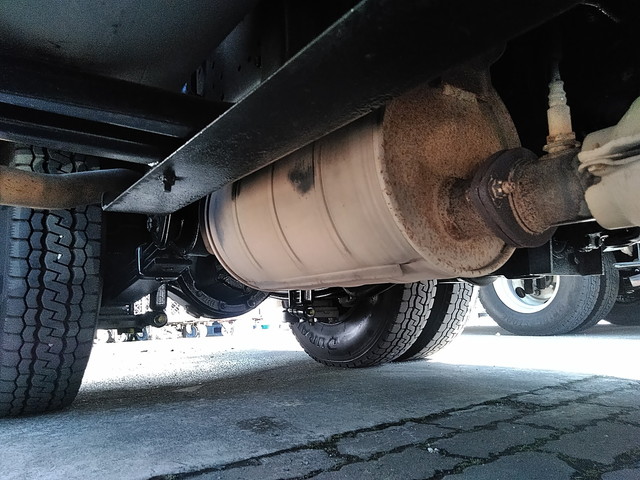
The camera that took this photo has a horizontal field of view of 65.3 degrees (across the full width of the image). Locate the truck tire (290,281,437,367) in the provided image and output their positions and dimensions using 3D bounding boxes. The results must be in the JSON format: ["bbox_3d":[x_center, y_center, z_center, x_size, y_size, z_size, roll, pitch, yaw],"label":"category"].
[{"bbox_3d":[0.114,0.107,2.000,0.213,0.785,0.785,4,-8,-37],"label":"truck tire"}]

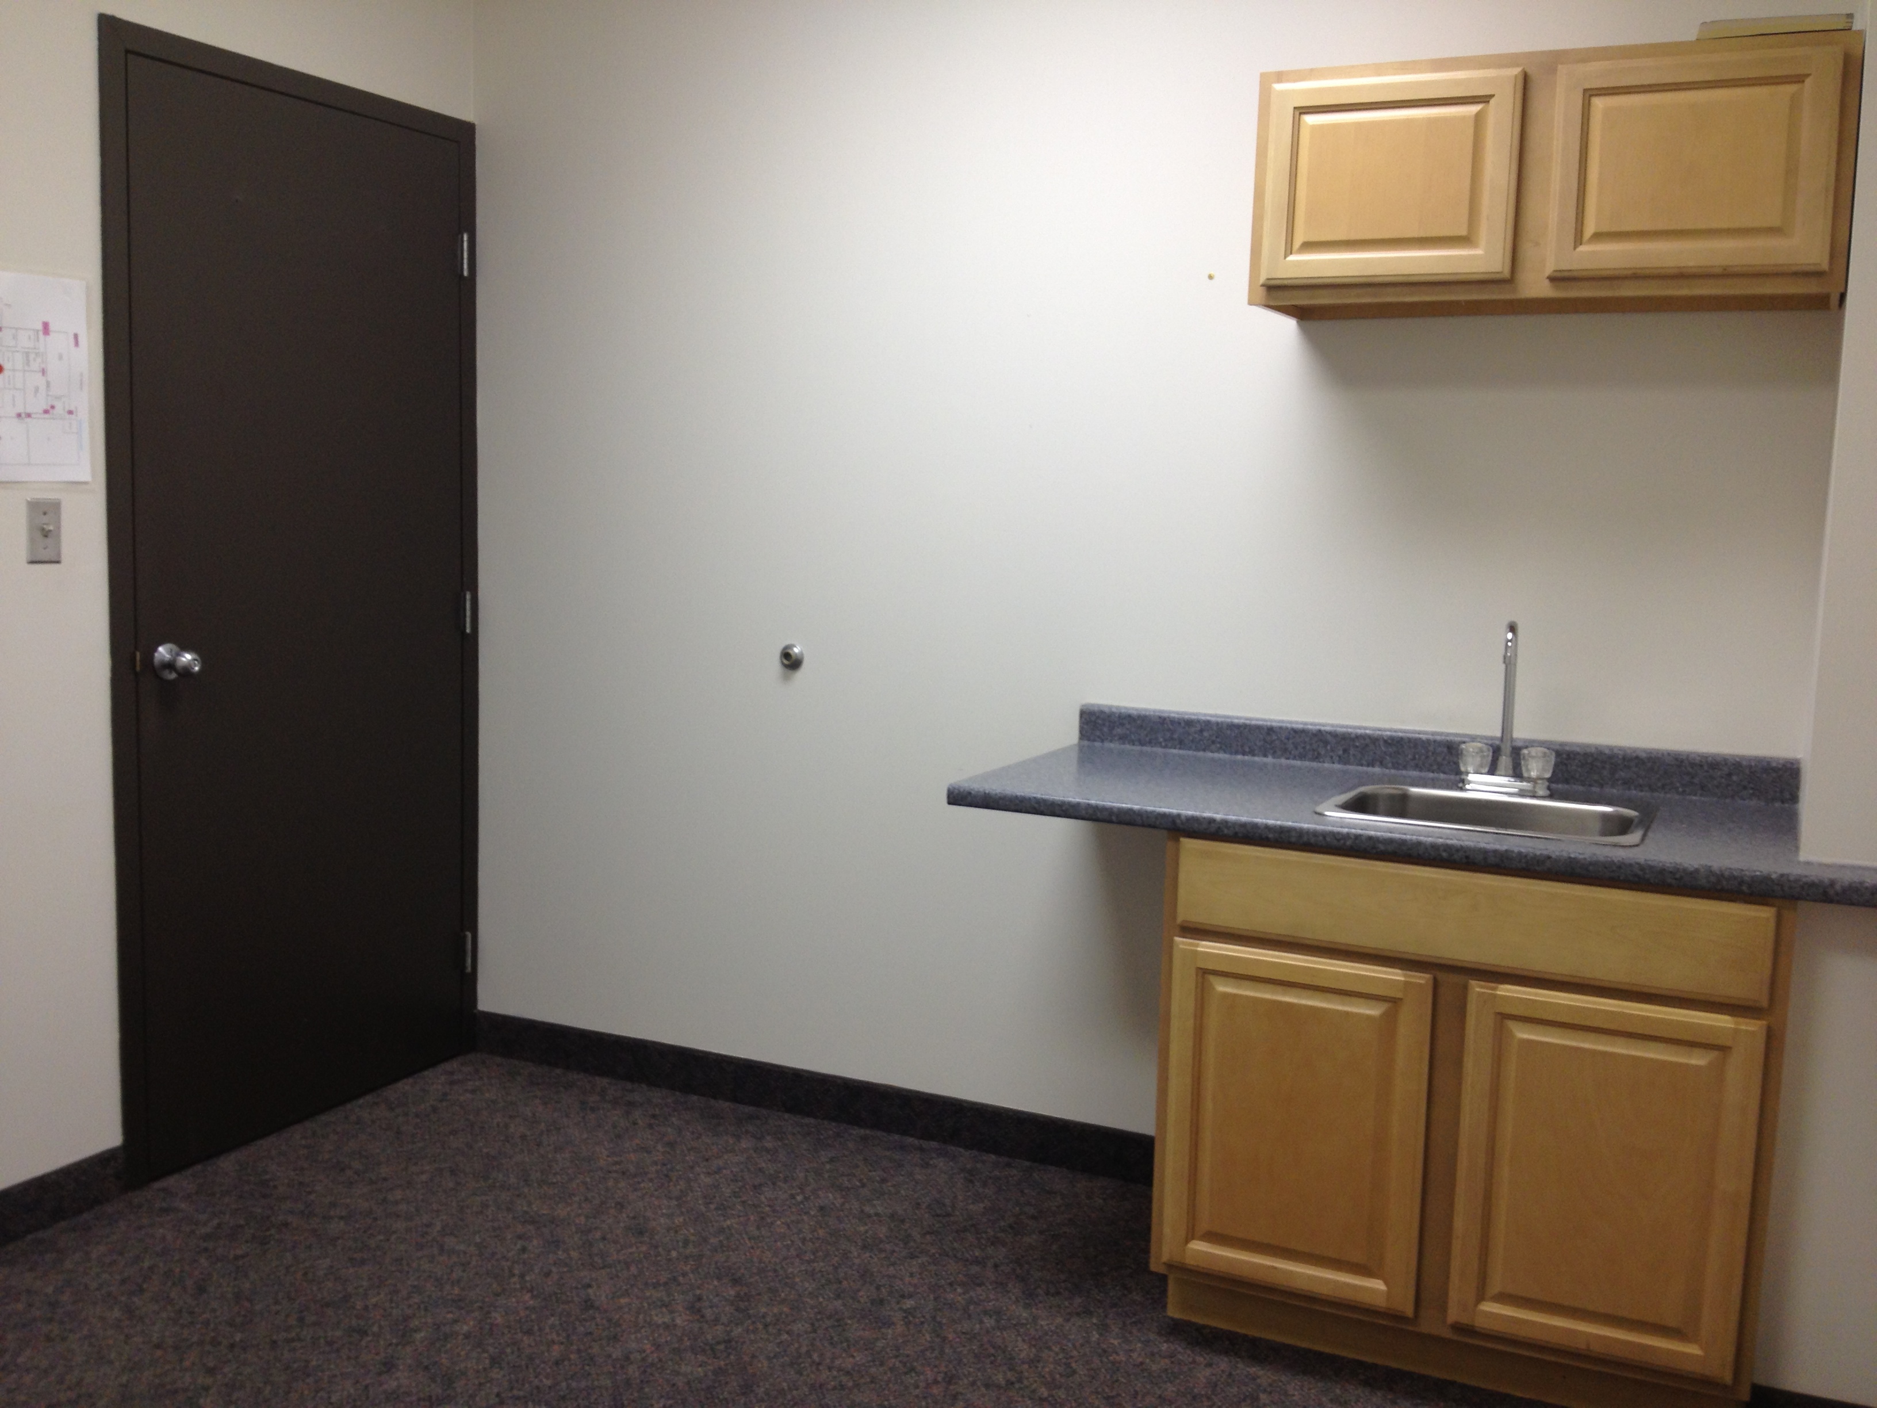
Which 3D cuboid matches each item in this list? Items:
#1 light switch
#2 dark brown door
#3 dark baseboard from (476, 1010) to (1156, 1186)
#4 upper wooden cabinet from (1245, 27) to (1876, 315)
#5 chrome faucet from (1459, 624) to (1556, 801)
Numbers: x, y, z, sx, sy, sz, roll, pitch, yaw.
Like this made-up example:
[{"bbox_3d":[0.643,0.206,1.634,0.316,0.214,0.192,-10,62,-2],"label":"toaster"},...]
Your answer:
[{"bbox_3d":[-1.581,-0.305,3.371,0.020,0.115,0.070,5,7,25],"label":"light switch"},{"bbox_3d":[-1.322,-0.196,3.992,0.060,2.185,1.037,5,7,25],"label":"dark brown door"},{"bbox_3d":[-0.274,0.862,4.161,1.870,0.103,0.015,5,7,25],"label":"dark baseboard"},{"bbox_3d":[1.024,-0.857,3.181,0.925,0.383,0.330,5,7,25],"label":"upper wooden cabinet"},{"bbox_3d":[0.967,0.007,3.243,0.160,0.296,0.145,5,7,25],"label":"chrome faucet"}]

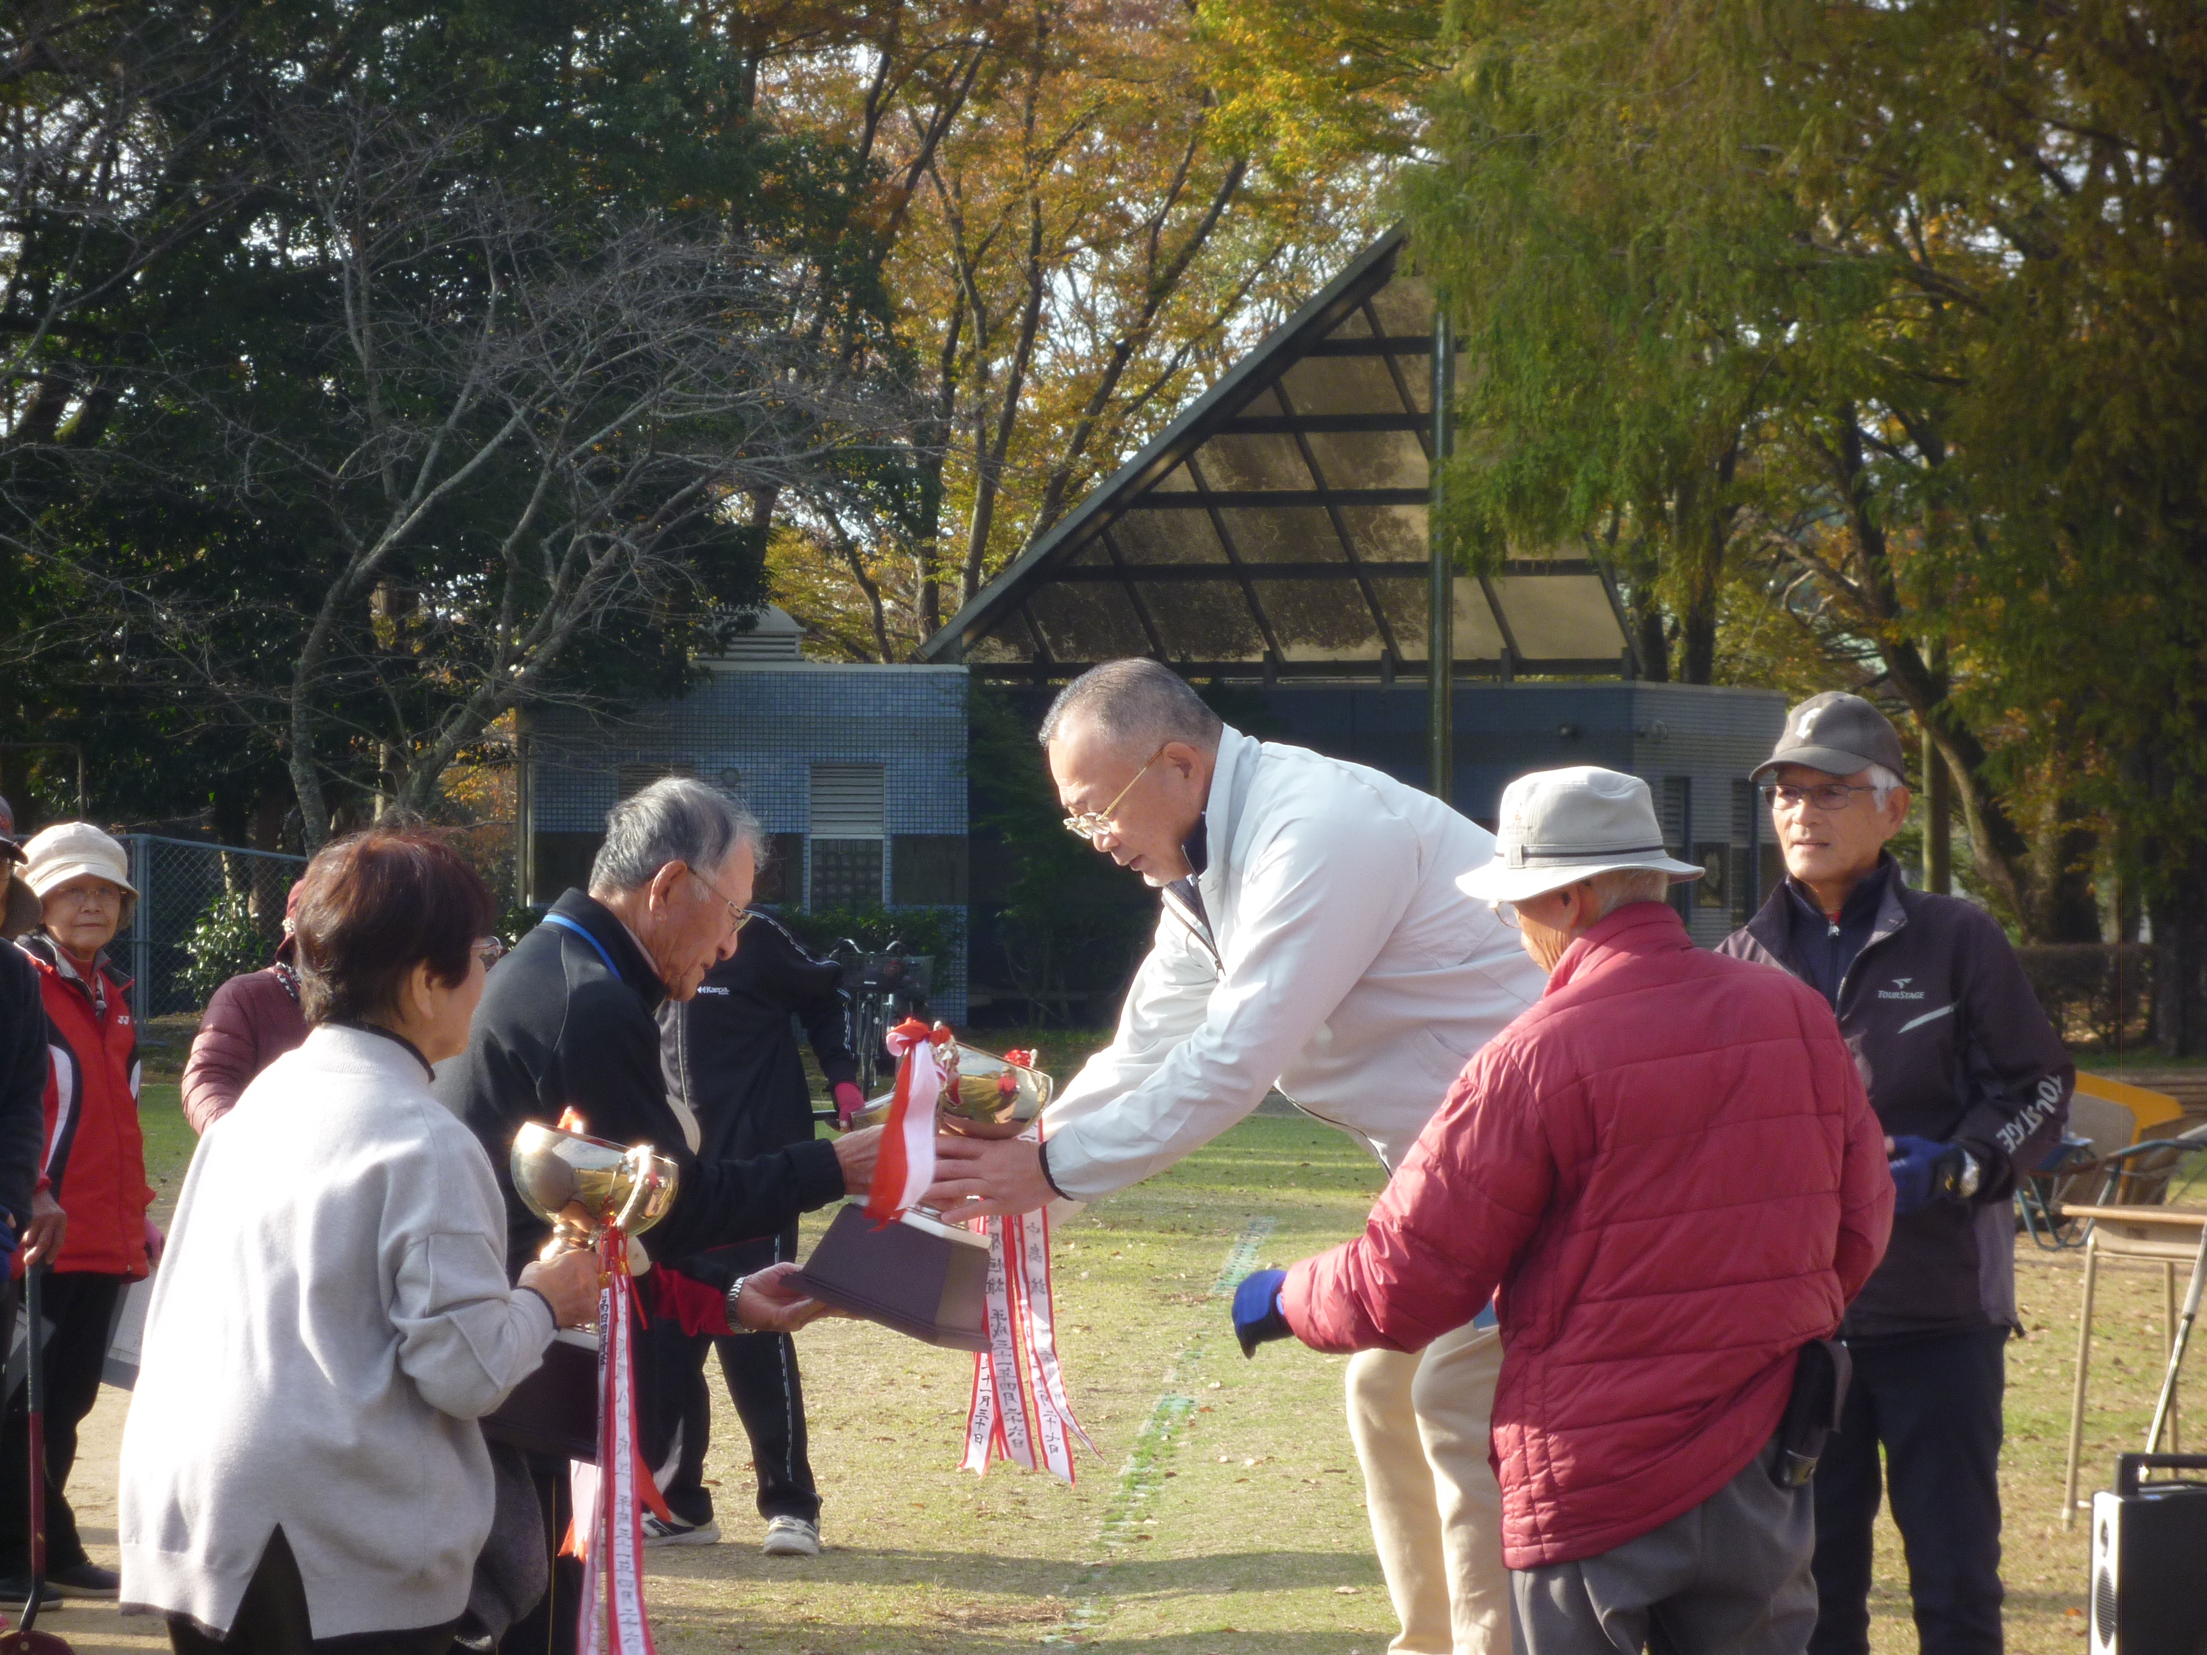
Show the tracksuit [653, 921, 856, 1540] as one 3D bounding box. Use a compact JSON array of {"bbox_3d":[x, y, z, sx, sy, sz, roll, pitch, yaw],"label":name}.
[{"bbox_3d":[-0.810,0.815,16.600,0.530,1.285,0.340,0,0,37],"label":"tracksuit"}]

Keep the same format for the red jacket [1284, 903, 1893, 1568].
[{"bbox_3d":[0.535,0.450,8.850,0.580,0.735,0.460,0,0,-30],"label":"red jacket"}]

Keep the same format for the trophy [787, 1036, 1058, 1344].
[{"bbox_3d":[-0.188,0.390,8.800,0.190,0.310,0.210,22,4,19],"label":"trophy"}]

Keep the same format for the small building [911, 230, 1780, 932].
[{"bbox_3d":[1.480,-1.750,73.300,7.300,6.950,7.300,0,0,27],"label":"small building"}]

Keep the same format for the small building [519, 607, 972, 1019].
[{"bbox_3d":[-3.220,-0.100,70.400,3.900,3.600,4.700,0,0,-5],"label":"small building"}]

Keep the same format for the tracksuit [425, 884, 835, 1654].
[{"bbox_3d":[-0.526,0.735,8.850,0.500,1.330,0.480,0,0,-18],"label":"tracksuit"}]

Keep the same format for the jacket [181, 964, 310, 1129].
[{"bbox_3d":[-1.580,0.585,16.000,0.530,0.650,0.330,0,0,-9],"label":"jacket"}]

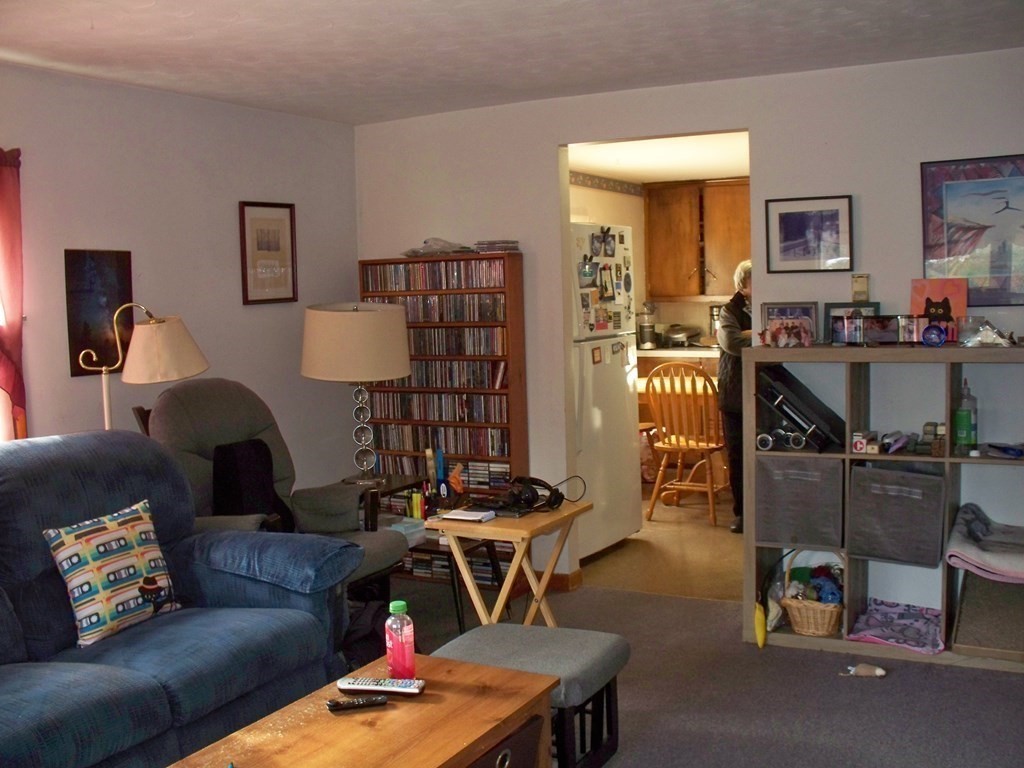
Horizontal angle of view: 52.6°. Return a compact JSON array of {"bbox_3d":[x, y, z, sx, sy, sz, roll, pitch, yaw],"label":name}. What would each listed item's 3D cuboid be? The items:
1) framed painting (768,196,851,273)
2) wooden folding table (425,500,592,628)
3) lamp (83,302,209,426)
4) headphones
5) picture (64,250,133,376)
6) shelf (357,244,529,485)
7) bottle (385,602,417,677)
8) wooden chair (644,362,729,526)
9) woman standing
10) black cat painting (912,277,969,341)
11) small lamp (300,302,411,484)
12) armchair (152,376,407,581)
[{"bbox_3d":[1.202,-0.604,4.196,0.340,0.300,0.020,1,7,26],"label":"framed painting"},{"bbox_3d":[0.002,0.769,3.588,0.400,0.665,0.465,1,7,24],"label":"wooden folding table"},{"bbox_3d":[-1.241,0.430,3.603,0.460,1.430,0.320,-1,6,9],"label":"lamp"},{"bbox_3d":[0.082,0.384,3.631,0.190,0.110,0.130,-2,6,0],"label":"headphones"},{"bbox_3d":[-1.453,-0.253,3.686,0.020,0.440,0.292,1,7,26],"label":"picture"},{"bbox_3d":[-0.313,0.183,4.949,0.805,1.566,0.165,1,7,26],"label":"shelf"},{"bbox_3d":[-0.287,0.660,2.670,0.073,0.200,0.073,-2,6,0],"label":"bottle"},{"bbox_3d":[1.070,0.320,6.082,0.455,0.945,0.540,1,7,31],"label":"wooden chair"},{"bbox_3d":[1.375,0.052,5.849,0.410,1.510,0.460,-1,6,15],"label":"woman standing"},{"bbox_3d":[1.579,-0.269,3.825,0.195,0.243,0.020,1,-8,29],"label":"black cat painting"},{"bbox_3d":[-0.669,0.041,4.470,0.471,0.777,0.471,-2,6,0],"label":"small lamp"},{"bbox_3d":[-0.854,0.543,4.060,0.780,1.080,0.690,0,7,23],"label":"armchair"}]

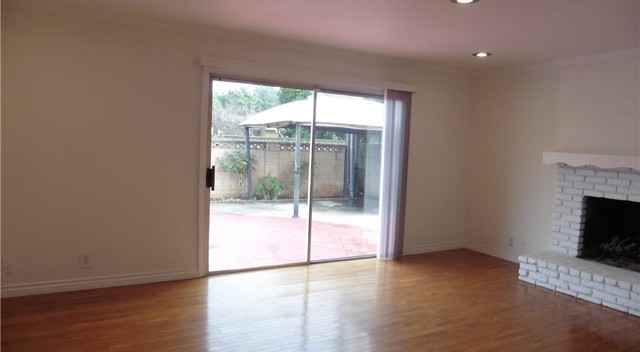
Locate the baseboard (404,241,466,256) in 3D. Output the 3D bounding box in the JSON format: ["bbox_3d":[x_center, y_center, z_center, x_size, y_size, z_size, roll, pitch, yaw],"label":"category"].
[{"bbox_3d":[1.510,0.961,5.840,1.093,0.100,0.018,0,5,-28],"label":"baseboard"}]

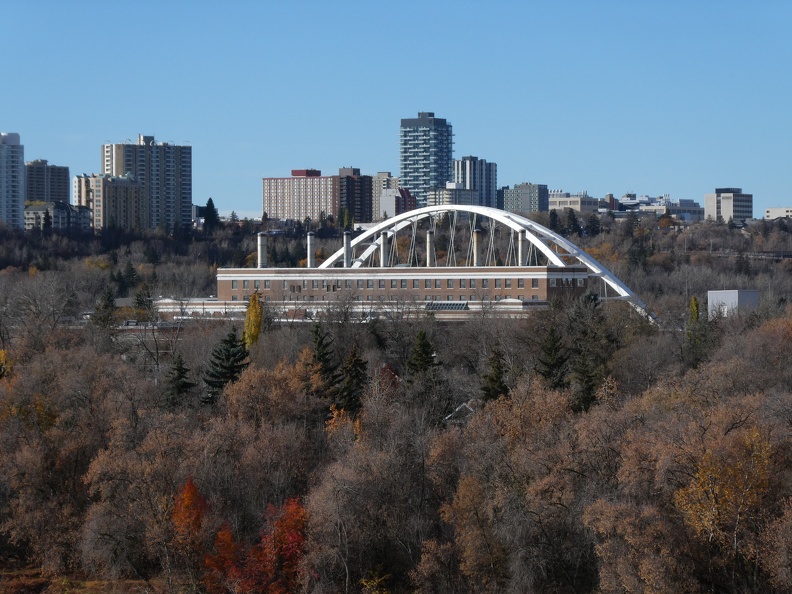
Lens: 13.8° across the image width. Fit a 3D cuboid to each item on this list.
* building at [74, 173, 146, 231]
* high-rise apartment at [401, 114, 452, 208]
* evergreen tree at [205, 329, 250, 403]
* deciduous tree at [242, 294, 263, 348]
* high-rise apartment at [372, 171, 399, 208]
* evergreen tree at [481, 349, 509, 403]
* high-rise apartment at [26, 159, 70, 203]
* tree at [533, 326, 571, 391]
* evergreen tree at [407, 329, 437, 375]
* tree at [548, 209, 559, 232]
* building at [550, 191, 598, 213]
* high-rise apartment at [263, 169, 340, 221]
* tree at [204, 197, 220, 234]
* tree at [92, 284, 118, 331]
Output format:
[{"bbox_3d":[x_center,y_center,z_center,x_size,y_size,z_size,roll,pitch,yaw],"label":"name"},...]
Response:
[{"bbox_3d":[-167.540,-55.750,1920.000,22.000,35.000,38.000,0,1,35],"label":"building"},{"bbox_3d":[22.610,-94.870,2425.000,28.000,83.500,24.000,0,0,34],"label":"high-rise apartment"},{"bbox_3d":[-26.420,10.950,510.000,6.700,12.860,6.700,0,0,0],"label":"evergreen tree"},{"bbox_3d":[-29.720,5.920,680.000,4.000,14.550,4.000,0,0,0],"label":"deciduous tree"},{"bbox_3d":[-6.440,-75.420,2480.000,20.000,38.000,17.000,0,0,34],"label":"high-rise apartment"},{"bbox_3d":[16.910,15.420,560.060,5.130,12.840,5.130,0,0,0],"label":"evergreen tree"},{"bbox_3d":[-278.530,-83.040,2600.000,22.000,53.000,45.000,0,1,35],"label":"high-rise apartment"},{"bbox_3d":[28.700,11.830,600.000,6.800,13.800,6.800,0,1,0],"label":"tree"},{"bbox_3d":[4.450,11.000,560.000,5.000,11.040,5.000,0,0,0],"label":"evergreen tree"},{"bbox_3d":[94.200,-44.890,1959.840,6.290,16.170,6.290,0,0,0],"label":"tree"},{"bbox_3d":[138.580,-71.030,2540.000,30.000,21.000,28.000,0,1,35],"label":"building"},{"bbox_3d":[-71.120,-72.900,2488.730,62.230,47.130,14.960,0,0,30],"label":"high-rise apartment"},{"bbox_3d":[-100.950,-44.560,1800.000,8.200,20.910,8.200,0,0,0],"label":"tree"},{"bbox_3d":[-93.230,4.010,1050.000,8.200,16.000,8.200,0,1,0],"label":"tree"}]

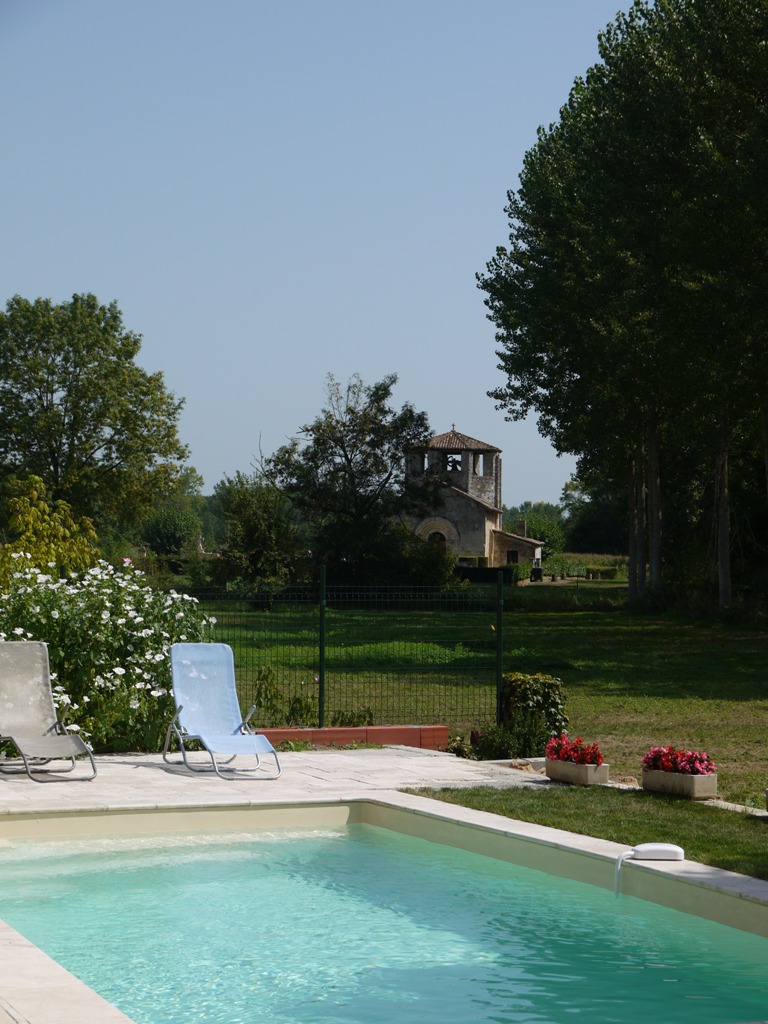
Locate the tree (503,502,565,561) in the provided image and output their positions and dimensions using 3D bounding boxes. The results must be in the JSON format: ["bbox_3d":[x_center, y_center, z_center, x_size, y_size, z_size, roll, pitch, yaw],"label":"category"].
[{"bbox_3d":[11.623,2.106,180.000,5.070,5.540,5.070,0,-1,0],"label":"tree"}]

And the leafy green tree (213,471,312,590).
[{"bbox_3d":[-4.035,0.889,76.000,3.230,4.510,3.230,0,-1,0],"label":"leafy green tree"}]

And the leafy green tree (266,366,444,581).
[{"bbox_3d":[-1.044,-0.805,79.000,6.090,7.940,5.790,0,-1,0],"label":"leafy green tree"}]

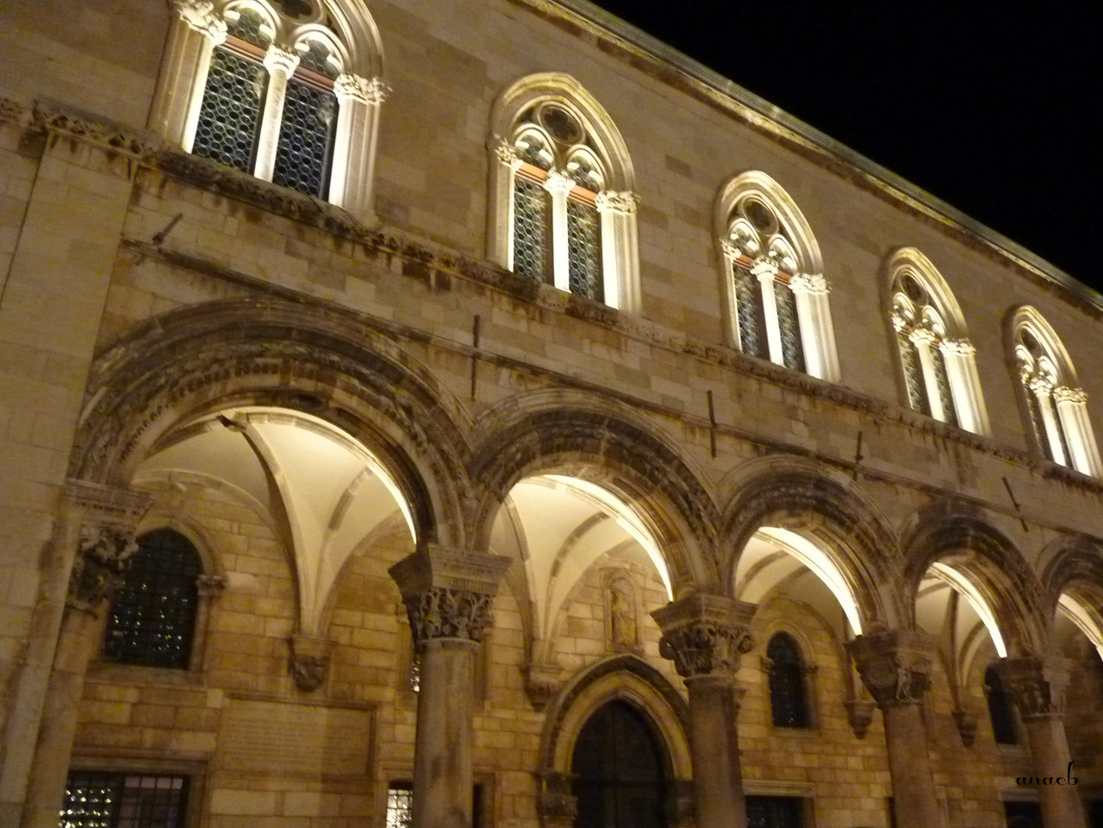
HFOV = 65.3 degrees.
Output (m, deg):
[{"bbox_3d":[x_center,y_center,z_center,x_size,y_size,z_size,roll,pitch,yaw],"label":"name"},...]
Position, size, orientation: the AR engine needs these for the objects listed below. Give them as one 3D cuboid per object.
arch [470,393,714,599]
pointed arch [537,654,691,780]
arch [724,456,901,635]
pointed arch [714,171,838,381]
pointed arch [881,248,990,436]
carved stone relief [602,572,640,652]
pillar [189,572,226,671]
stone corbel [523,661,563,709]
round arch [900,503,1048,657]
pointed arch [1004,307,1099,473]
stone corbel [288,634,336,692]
[{"bbox_3d":[0.417,1.028,11.221,3.708,2.368,0.912,16,-30,-29],"label":"arch"},{"bbox_3d":[1.166,5.240,14.933,3.572,1.976,0.456,16,-30,-29],"label":"pointed arch"},{"bbox_3d":[3.894,2.005,13.560,4.133,2.463,0.919,15,-29,-31],"label":"arch"},{"bbox_3d":[3.792,-2.621,15.293,2.714,4.133,0.501,15,-29,-31],"label":"pointed arch"},{"bbox_3d":[7.218,-1.550,16.902,2.448,3.740,0.494,16,-30,-29],"label":"pointed arch"},{"bbox_3d":[1.205,3.610,15.636,0.767,1.365,0.228,16,-30,-29],"label":"carved stone relief"},{"bbox_3d":[-4.734,2.856,11.776,0.296,1.307,0.304,16,-30,-29],"label":"pillar"},{"bbox_3d":[-0.192,4.752,14.883,0.701,0.735,0.392,15,-29,-31],"label":"stone corbel"},{"bbox_3d":[6.791,2.840,14.885,3.776,2.433,0.912,16,-30,-29],"label":"round arch"},{"bbox_3d":[10.611,-0.603,18.861,2.443,3.778,0.494,16,-30,-29],"label":"pointed arch"},{"bbox_3d":[-3.622,3.760,12.812,0.701,0.735,0.392,15,-29,-31],"label":"stone corbel"}]

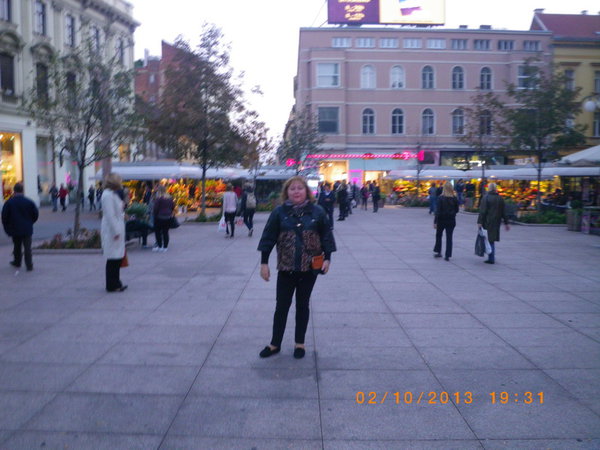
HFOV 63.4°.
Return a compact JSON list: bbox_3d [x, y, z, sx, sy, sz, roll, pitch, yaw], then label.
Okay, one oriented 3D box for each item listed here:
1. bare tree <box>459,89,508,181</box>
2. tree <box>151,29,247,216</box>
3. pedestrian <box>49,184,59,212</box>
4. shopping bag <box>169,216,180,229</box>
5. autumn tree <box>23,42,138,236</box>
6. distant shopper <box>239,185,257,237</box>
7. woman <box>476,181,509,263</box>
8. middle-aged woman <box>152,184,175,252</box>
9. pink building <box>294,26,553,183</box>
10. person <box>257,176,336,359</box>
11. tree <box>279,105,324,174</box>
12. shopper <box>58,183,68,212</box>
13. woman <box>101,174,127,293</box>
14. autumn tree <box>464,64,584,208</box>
[{"bbox_3d":[10.635,-4.251,27.835,2.900,7.100,2.900,2,5,21],"label":"bare tree"},{"bbox_3d":[-4.429,-4.696,21.600,4.400,8.300,4.200,1,5,0],"label":"tree"},{"bbox_3d":[-13.951,-1.538,27.500,0.560,1.660,0.420,0,5,-8],"label":"pedestrian"},{"bbox_3d":[-3.051,-0.057,11.750,0.320,0.300,0.160,1,5,0],"label":"shopping bag"},{"bbox_3d":[-5.552,-1.958,12.276,2.800,5.000,2.700,0,5,0],"label":"autumn tree"},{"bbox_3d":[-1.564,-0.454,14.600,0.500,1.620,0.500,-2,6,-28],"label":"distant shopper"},{"bbox_3d":[3.901,-0.054,9.783,0.620,1.640,0.450,-2,5,-23],"label":"woman"},{"bbox_3d":[-3.330,-0.183,11.774,0.540,1.630,0.380,-1,5,-15],"label":"middle-aged woman"},{"bbox_3d":[11.156,-10.214,49.848,22.700,15.000,13.000,1,5,0],"label":"pink building"},{"bbox_3d":[-0.033,0.394,4.610,0.720,1.680,0.420,1,5,0],"label":"person"},{"bbox_3d":[0.104,-4.789,33.711,3.300,6.900,3.200,0,5,0],"label":"tree"},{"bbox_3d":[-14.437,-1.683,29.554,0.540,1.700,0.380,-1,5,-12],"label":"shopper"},{"bbox_3d":[-2.782,0.119,7.238,0.380,1.730,0.480,-2,5,-17],"label":"woman"},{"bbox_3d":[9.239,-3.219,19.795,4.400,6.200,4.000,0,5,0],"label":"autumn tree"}]

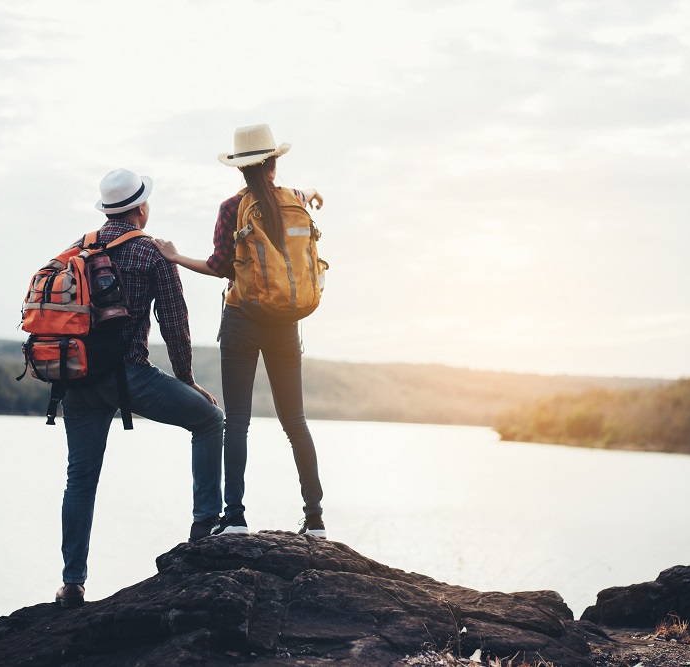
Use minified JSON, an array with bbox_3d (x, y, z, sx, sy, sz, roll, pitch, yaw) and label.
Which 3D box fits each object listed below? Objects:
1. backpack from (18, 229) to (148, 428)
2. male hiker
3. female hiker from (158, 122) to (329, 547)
[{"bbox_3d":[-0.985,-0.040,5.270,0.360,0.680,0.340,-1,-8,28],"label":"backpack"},{"bbox_3d":[-0.815,0.218,5.500,0.550,1.730,0.660,-1,-3,29],"label":"male hiker"},{"bbox_3d":[-0.430,-0.012,5.780,0.680,1.700,0.580,0,-2,-5],"label":"female hiker"}]

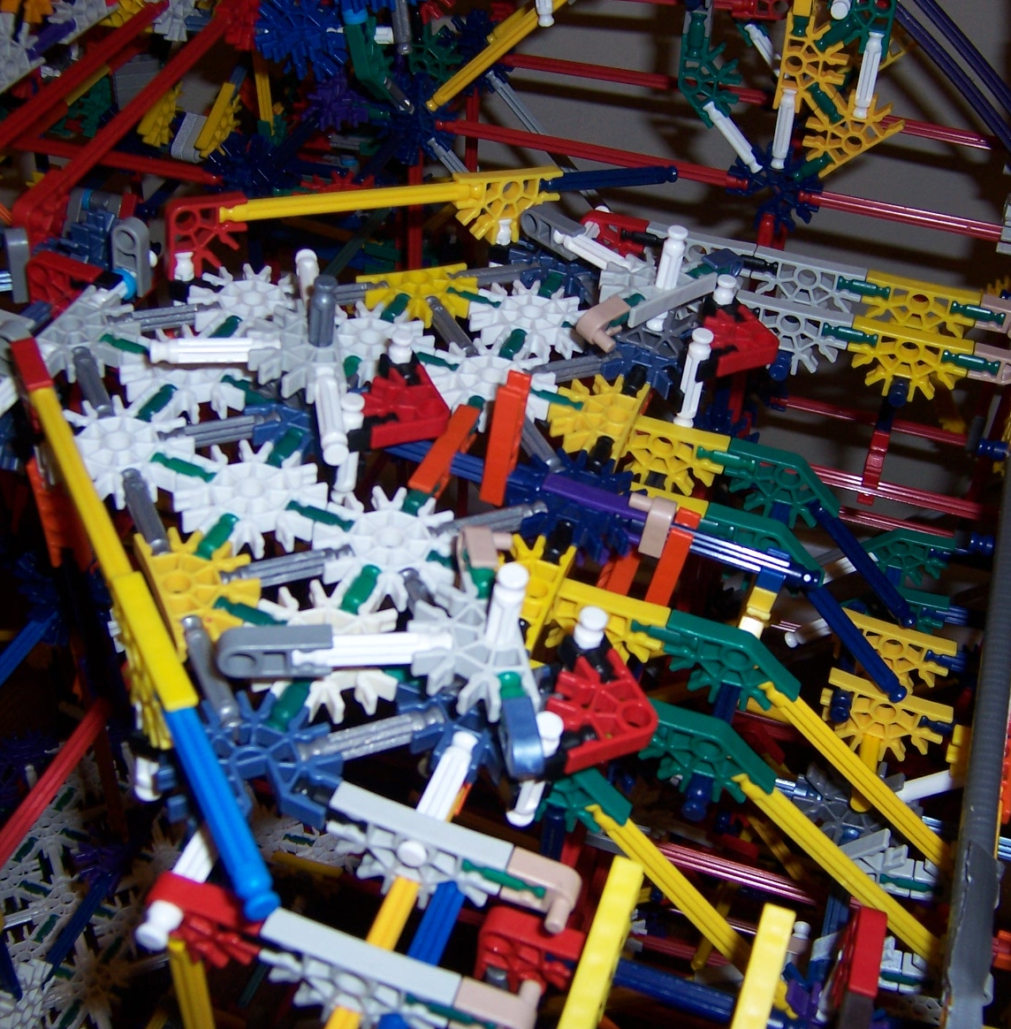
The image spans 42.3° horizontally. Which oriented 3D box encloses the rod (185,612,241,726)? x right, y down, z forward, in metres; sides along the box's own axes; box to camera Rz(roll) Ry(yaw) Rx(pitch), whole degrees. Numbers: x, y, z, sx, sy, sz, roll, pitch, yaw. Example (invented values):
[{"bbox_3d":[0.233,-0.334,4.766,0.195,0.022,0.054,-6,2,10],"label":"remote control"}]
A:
[{"bbox_3d":[-0.065,0.036,0.288,0.006,0.006,0.033,-13,47,-24],"label":"rod"}]

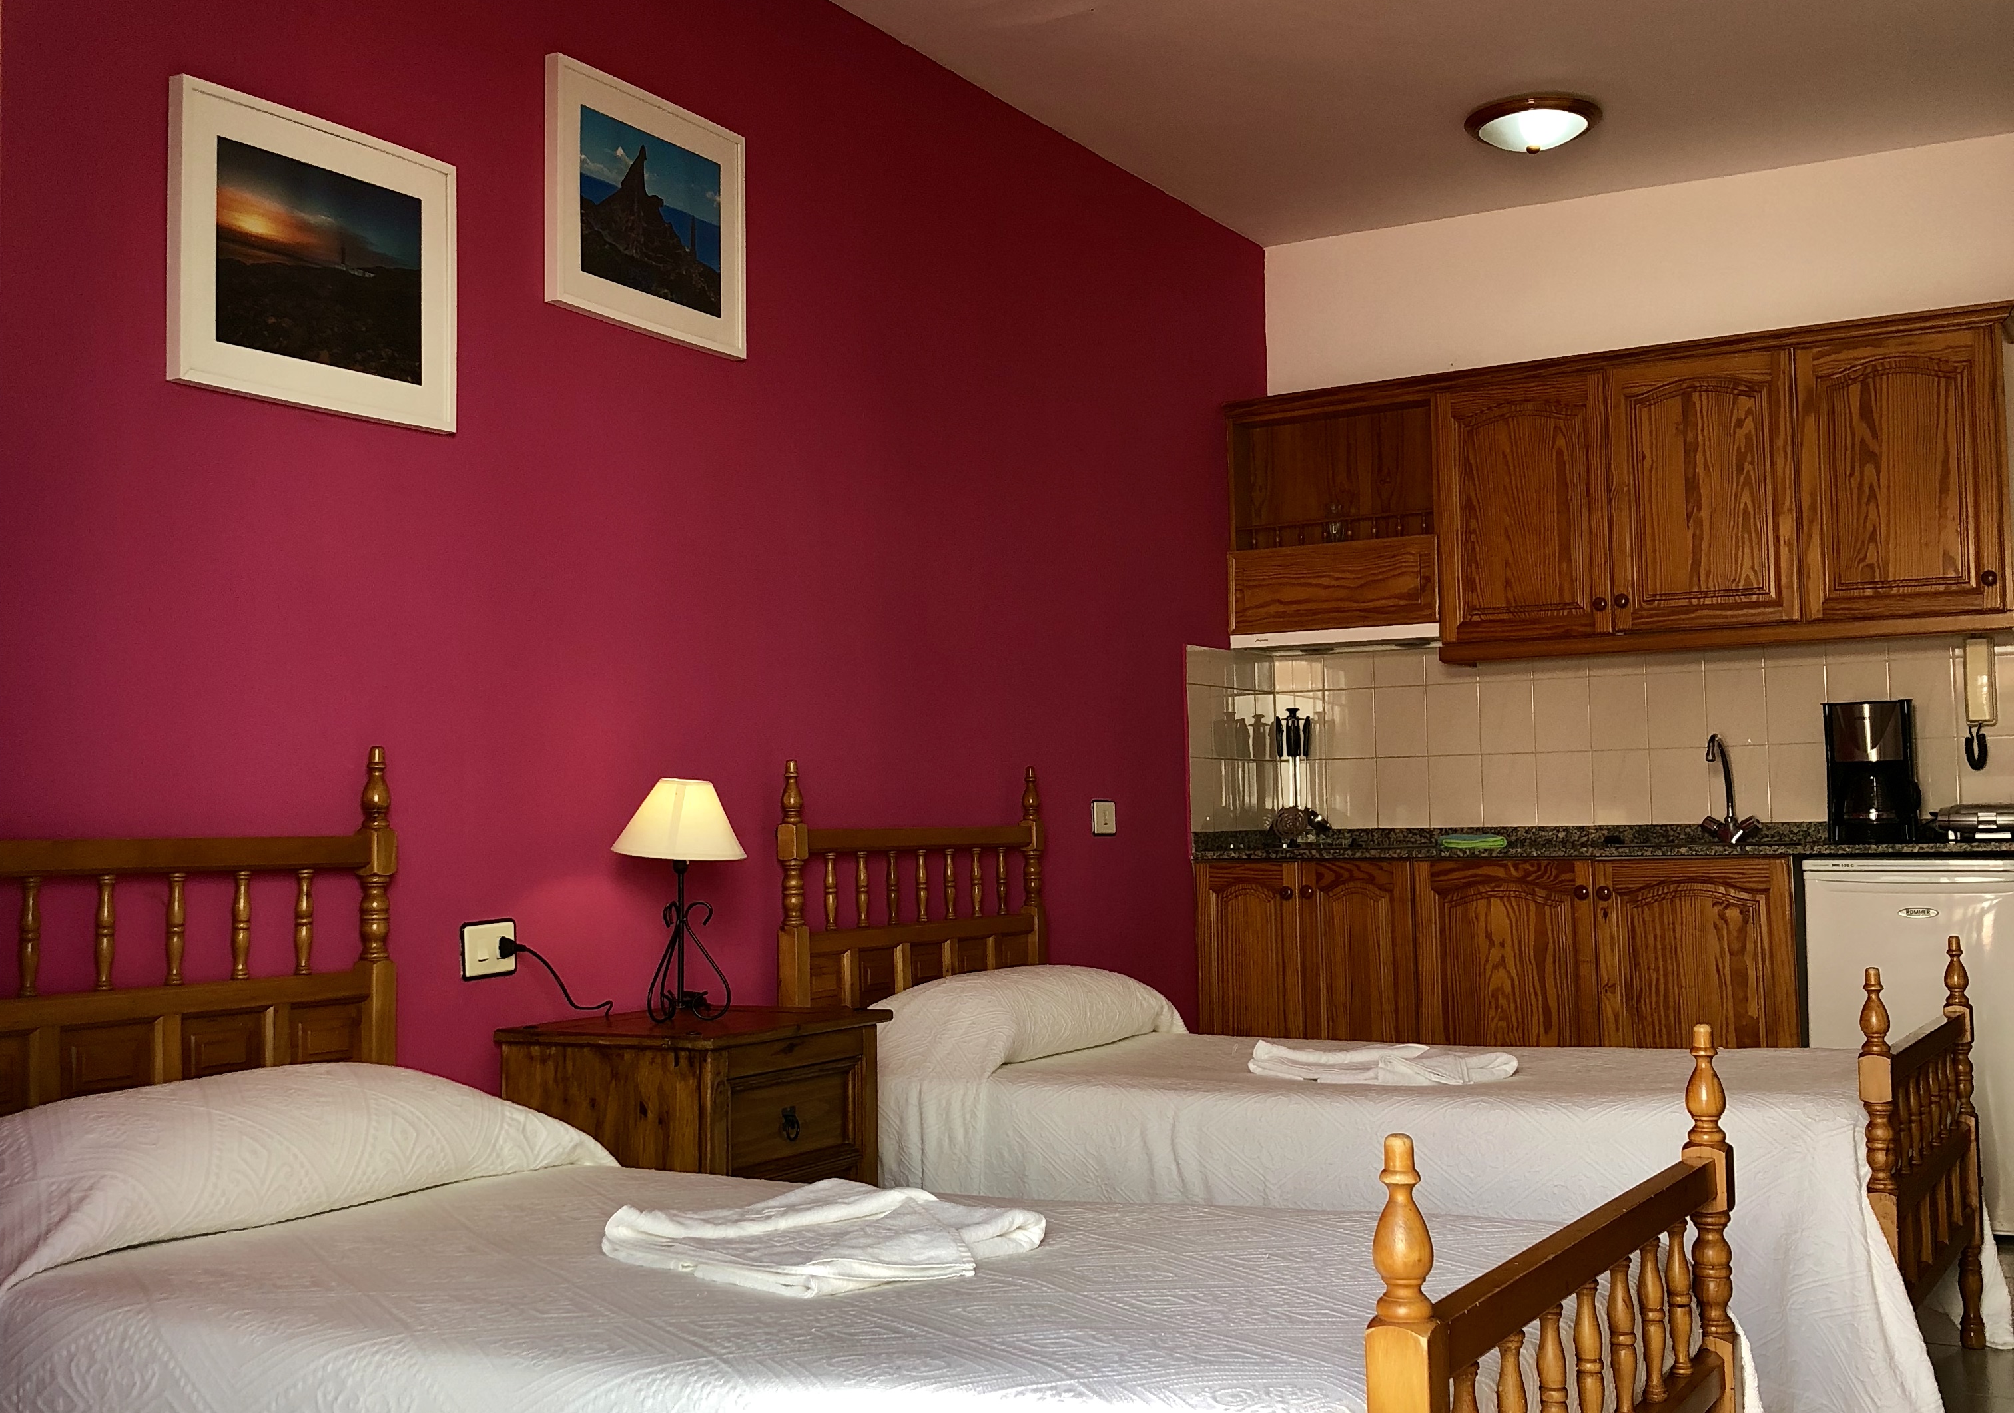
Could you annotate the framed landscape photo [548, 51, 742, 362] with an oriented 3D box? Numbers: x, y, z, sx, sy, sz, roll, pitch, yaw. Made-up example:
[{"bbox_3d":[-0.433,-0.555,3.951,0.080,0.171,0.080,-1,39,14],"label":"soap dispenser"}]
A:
[{"bbox_3d":[-0.630,-0.870,3.846,0.035,0.418,0.518,-3,-4,30],"label":"framed landscape photo"}]

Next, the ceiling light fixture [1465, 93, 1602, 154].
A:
[{"bbox_3d":[1.255,-1.366,5.174,0.320,0.105,0.320,-3,-4,30],"label":"ceiling light fixture"}]

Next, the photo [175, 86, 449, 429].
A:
[{"bbox_3d":[-1.003,-0.643,3.181,0.035,0.418,0.519,-3,-4,30],"label":"photo"}]

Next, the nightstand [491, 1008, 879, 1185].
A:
[{"bbox_3d":[-0.491,0.843,3.556,0.415,0.650,0.520,-3,-4,30],"label":"nightstand"}]

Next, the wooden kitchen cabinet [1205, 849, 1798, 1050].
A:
[{"bbox_3d":[1.306,0.819,5.582,1.520,0.865,0.555,-3,-4,30],"label":"wooden kitchen cabinet"}]

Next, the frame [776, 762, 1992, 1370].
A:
[{"bbox_3d":[0.664,0.630,4.016,1.992,1.090,1.000,-3,-4,30],"label":"frame"}]

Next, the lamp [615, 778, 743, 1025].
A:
[{"bbox_3d":[-0.537,0.322,3.604,0.226,0.396,0.226,-1,-3,0],"label":"lamp"}]

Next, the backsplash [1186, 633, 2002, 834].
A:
[{"bbox_3d":[1.477,0.068,5.502,1.965,0.510,0.600,-3,-4,30],"label":"backsplash"}]

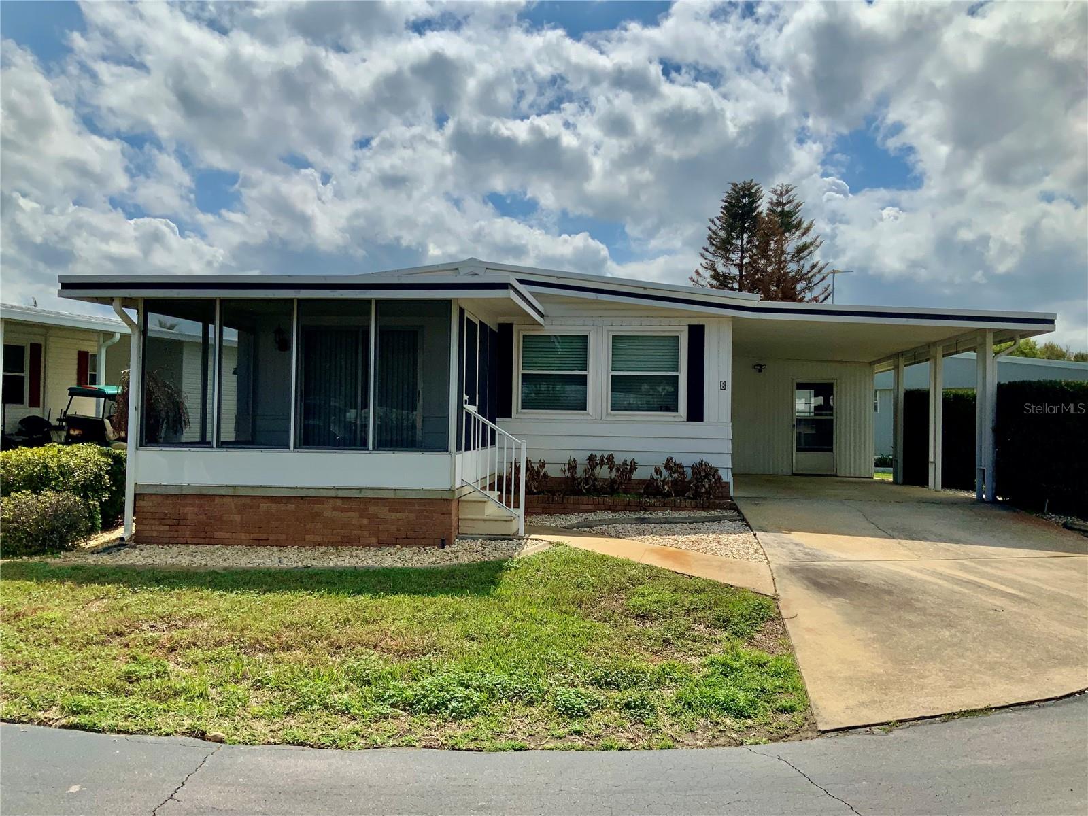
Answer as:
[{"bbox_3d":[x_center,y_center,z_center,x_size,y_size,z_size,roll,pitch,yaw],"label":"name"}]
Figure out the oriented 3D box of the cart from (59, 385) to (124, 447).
[{"bbox_3d":[-8.831,0.472,18.717,1.200,1.770,2.350,2,0,17],"label":"cart"}]

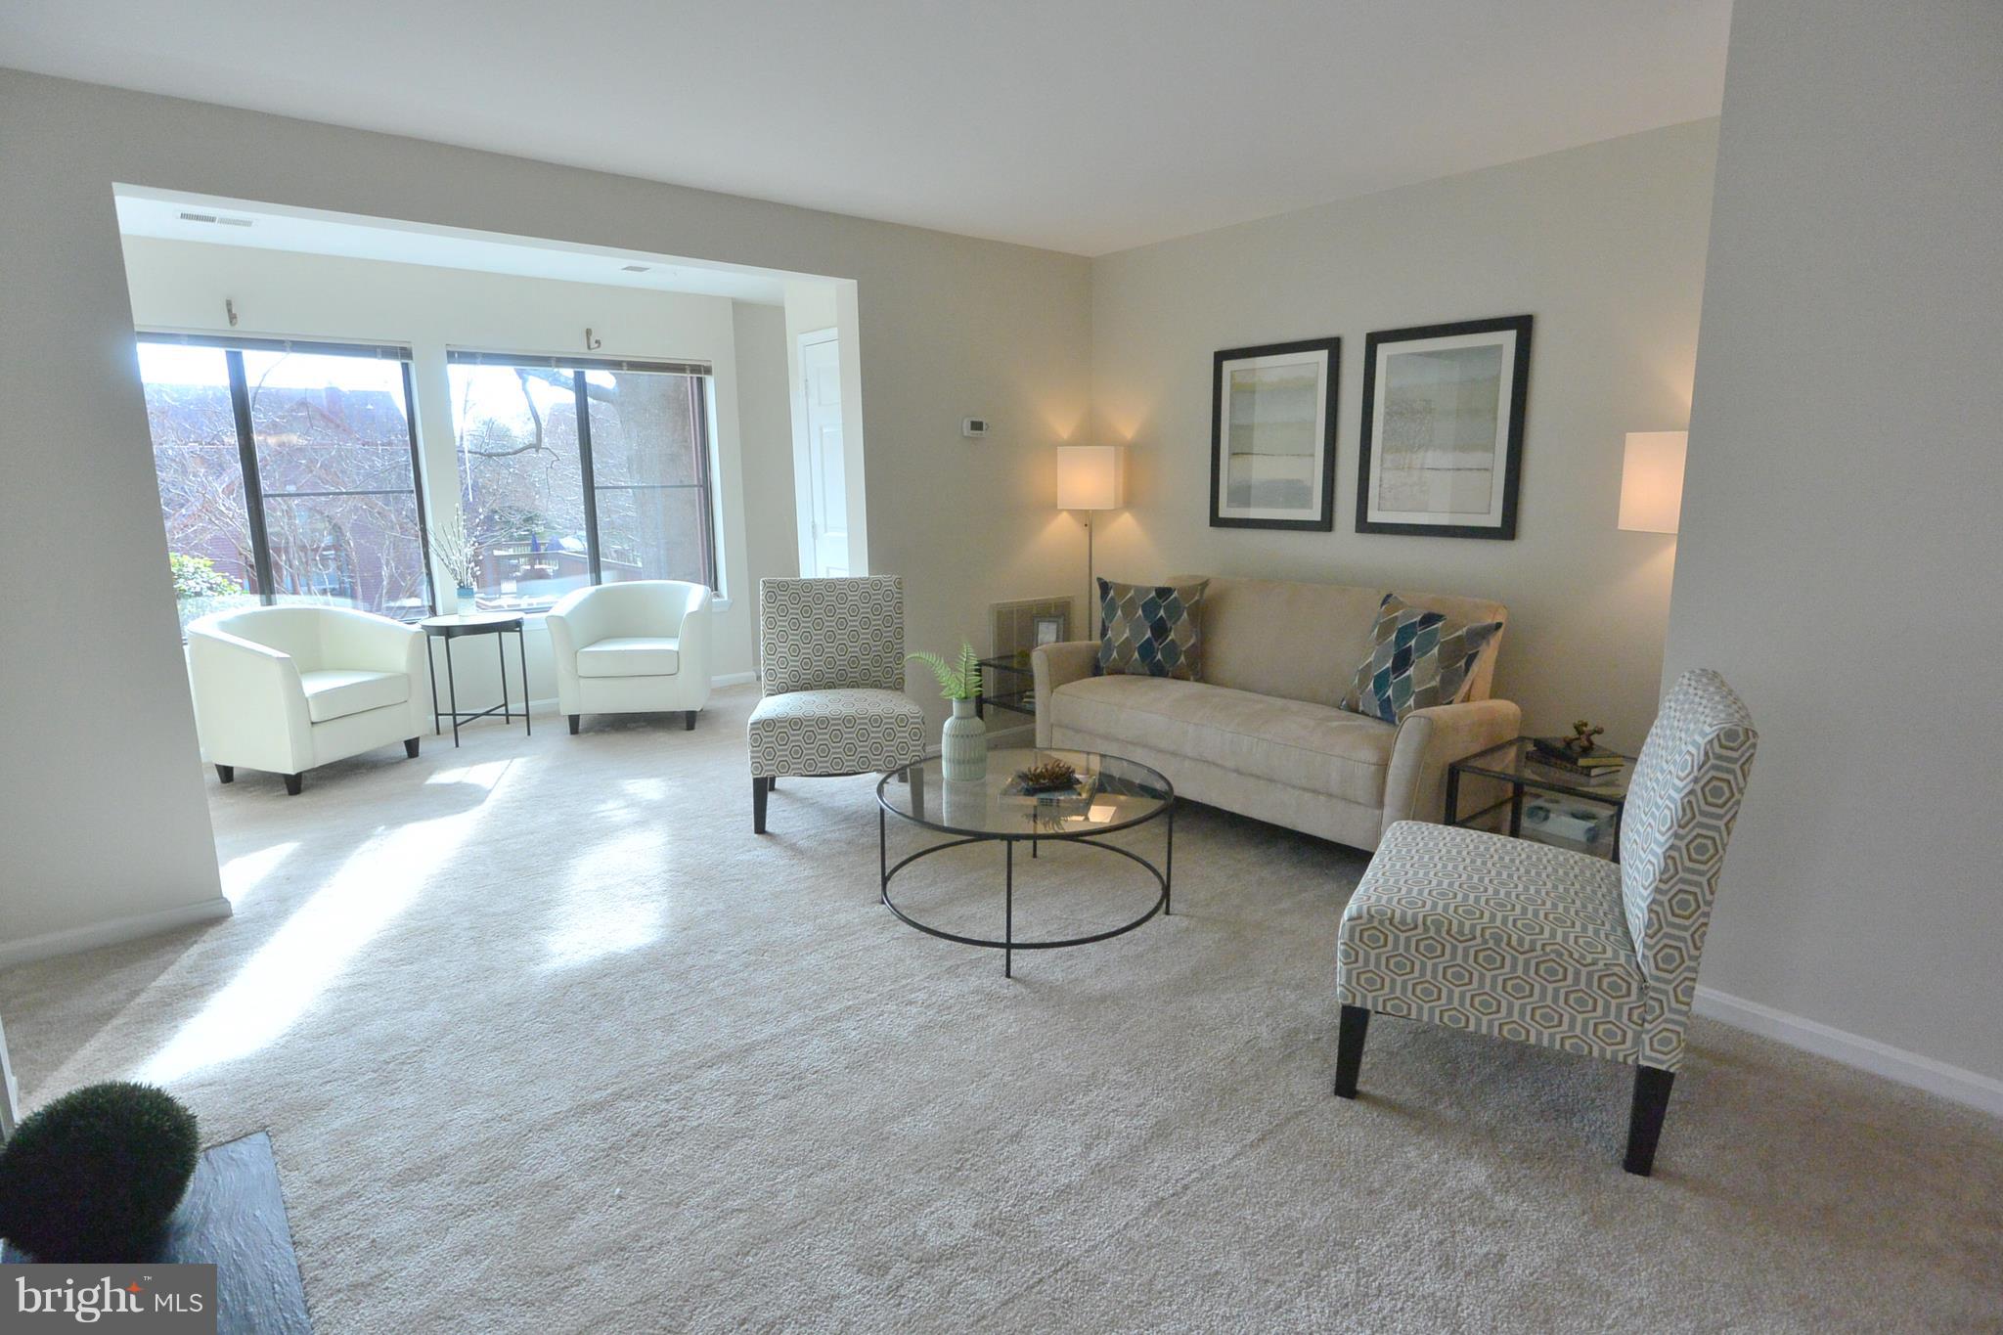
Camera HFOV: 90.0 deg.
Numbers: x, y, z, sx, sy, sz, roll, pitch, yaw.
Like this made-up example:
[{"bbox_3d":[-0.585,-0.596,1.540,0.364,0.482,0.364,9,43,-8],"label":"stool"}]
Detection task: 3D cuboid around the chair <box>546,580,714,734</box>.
[{"bbox_3d":[-2.029,-0.074,5.678,0.750,0.730,0.680,-2,11,-4],"label":"chair"}]

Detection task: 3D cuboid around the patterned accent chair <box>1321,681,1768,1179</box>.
[{"bbox_3d":[1.153,0.461,2.222,0.680,0.890,0.645,5,12,27],"label":"patterned accent chair"}]

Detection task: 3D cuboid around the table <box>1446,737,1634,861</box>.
[{"bbox_3d":[1.715,0.515,3.078,0.470,0.447,0.485,-10,14,-39],"label":"table"}]

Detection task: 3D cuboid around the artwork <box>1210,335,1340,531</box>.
[{"bbox_3d":[1.206,-1.031,4.517,0.030,0.811,0.658,-10,14,-39],"label":"artwork"}]

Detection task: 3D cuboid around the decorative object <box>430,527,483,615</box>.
[{"bbox_3d":[-2.858,-0.506,5.299,0.250,0.507,0.220,-10,14,-39],"label":"decorative object"}]

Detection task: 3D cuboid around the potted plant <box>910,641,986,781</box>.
[{"bbox_3d":[-0.171,0.135,3.205,0.243,0.434,0.190,-1,11,-2],"label":"potted plant"}]

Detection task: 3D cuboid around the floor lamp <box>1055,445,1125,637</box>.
[{"bbox_3d":[0.465,-0.396,5.214,0.290,1.473,0.290,2,11,14],"label":"floor lamp"}]

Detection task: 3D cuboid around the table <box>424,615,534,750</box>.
[{"bbox_3d":[-2.812,0.054,5.378,0.505,0.635,0.505,-10,14,-39],"label":"table"}]

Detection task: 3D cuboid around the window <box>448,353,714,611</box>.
[{"bbox_3d":[-2.447,-1.113,6.064,1.500,1.480,0.100,-10,14,-39],"label":"window"}]

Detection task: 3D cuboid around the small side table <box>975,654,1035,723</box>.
[{"bbox_3d":[0.222,0.197,4.868,0.470,0.447,0.480,-10,14,-39],"label":"small side table"}]

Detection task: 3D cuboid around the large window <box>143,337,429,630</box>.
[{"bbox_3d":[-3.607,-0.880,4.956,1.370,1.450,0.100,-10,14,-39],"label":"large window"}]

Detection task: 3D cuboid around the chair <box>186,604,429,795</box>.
[{"bbox_3d":[-3.303,0.116,4.771,0.680,0.730,0.750,4,12,22],"label":"chair"}]

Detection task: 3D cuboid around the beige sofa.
[{"bbox_3d":[1.028,0.139,4.042,0.860,0.845,1.810,-10,14,-39],"label":"beige sofa"}]

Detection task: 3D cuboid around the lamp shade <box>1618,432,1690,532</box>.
[{"bbox_3d":[2.079,-0.560,3.012,0.270,0.295,0.270,-4,11,-16],"label":"lamp shade"}]

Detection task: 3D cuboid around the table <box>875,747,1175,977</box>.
[{"bbox_3d":[0.070,0.560,3.093,0.895,0.400,0.895,-1,11,0],"label":"table"}]

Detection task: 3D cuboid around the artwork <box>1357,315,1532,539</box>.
[{"bbox_3d":[1.716,-0.925,3.951,0.035,0.815,0.655,-10,14,-39],"label":"artwork"}]

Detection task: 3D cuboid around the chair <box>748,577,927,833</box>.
[{"bbox_3d":[-0.679,0.120,4.132,0.652,0.905,0.680,-3,11,-8],"label":"chair"}]

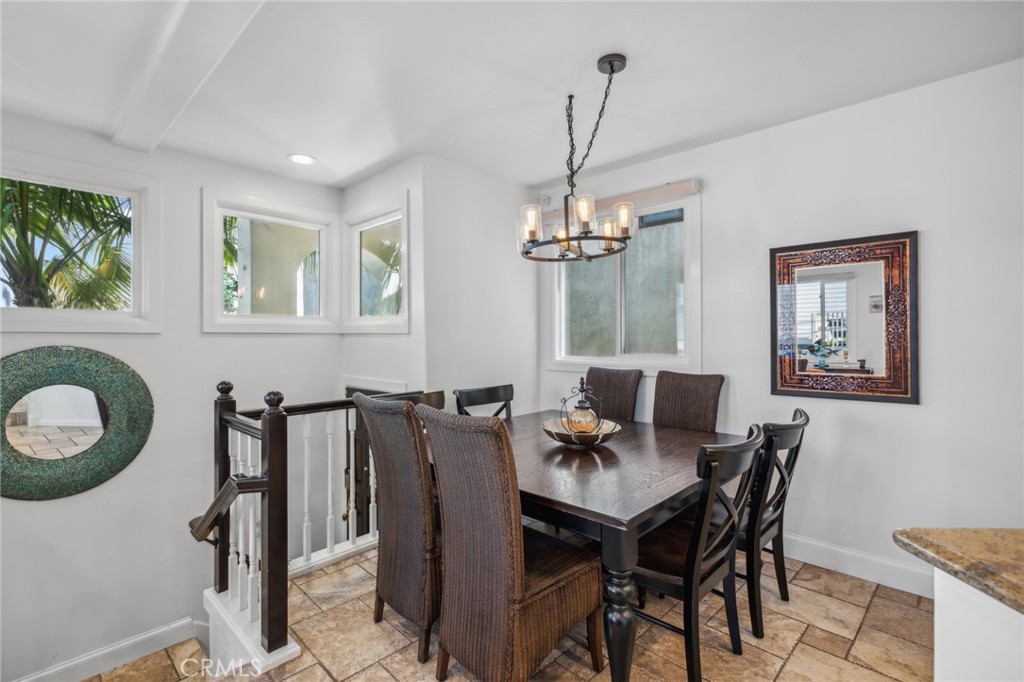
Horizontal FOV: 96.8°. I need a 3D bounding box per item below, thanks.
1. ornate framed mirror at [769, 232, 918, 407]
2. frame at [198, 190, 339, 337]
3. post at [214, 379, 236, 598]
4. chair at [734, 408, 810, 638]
[{"bbox_3d":[1.781,-0.113,2.478,0.653,0.860,0.030,0,0,45],"label":"ornate framed mirror"},{"bbox_3d":[-1.996,-0.619,3.878,0.100,1.124,1.096,0,0,44],"label":"frame"},{"bbox_3d":[-1.522,0.762,2.416,0.082,1.098,0.082,0,0,44],"label":"post"},{"bbox_3d":[1.072,0.800,2.222,0.521,0.925,0.635,0,0,-45],"label":"chair"}]

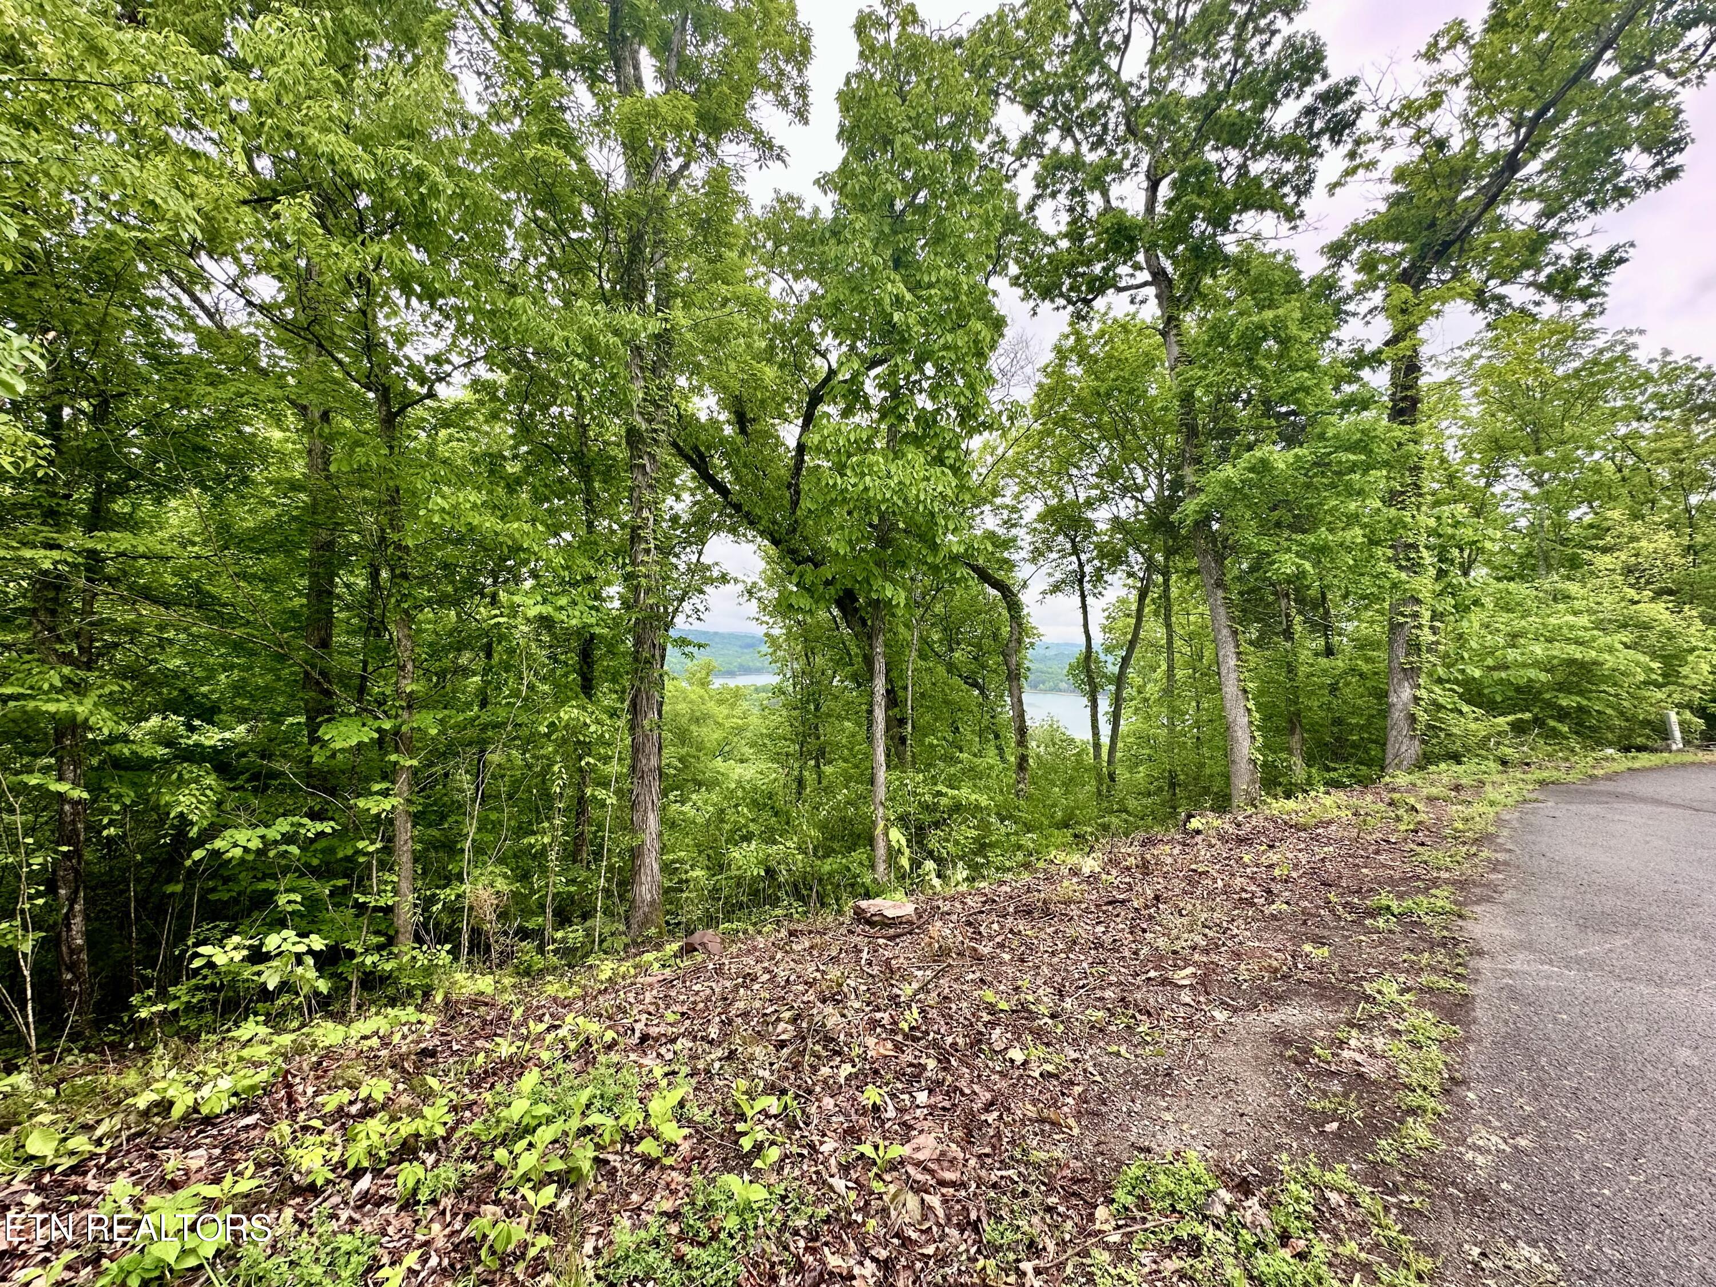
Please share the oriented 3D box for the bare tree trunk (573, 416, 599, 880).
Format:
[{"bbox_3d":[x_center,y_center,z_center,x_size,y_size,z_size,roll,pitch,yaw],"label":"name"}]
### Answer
[{"bbox_3d":[-3.341,0.057,8.500,0.279,5.681,0.230,0,0,0],"label":"bare tree trunk"}]

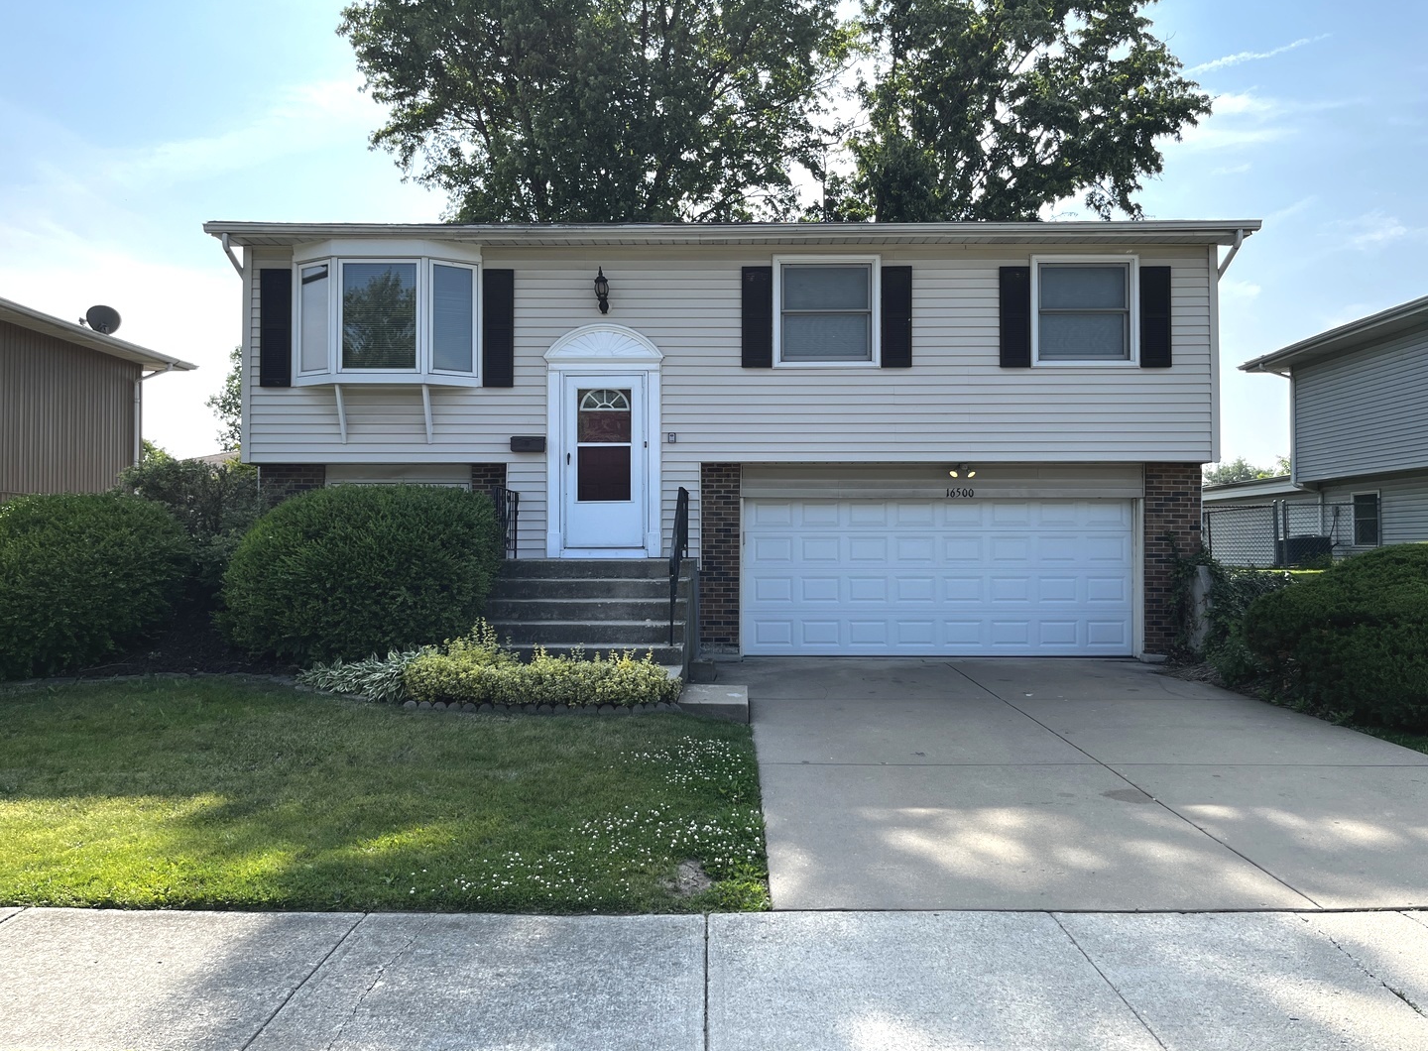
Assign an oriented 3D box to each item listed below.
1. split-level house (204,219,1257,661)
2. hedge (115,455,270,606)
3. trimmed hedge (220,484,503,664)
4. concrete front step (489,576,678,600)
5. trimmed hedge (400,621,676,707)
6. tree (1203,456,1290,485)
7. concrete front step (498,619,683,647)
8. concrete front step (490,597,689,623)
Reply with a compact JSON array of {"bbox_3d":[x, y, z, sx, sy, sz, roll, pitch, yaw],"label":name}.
[{"bbox_3d":[0.200,-1.373,16.600,12.000,6.150,8.900,0,-1,0],"label":"split-level house"},{"bbox_3d":[-6.200,0.089,12.850,2.000,1.830,1.700,0,-1,0],"label":"hedge"},{"bbox_3d":[-3.710,0.487,11.375,2.980,1.840,2.450,0,-1,0],"label":"trimmed hedge"},{"bbox_3d":[-1.310,0.687,11.115,2.140,0.200,0.290,0,-1,0],"label":"concrete front step"},{"bbox_3d":[-1.550,1.273,9.760,2.540,0.650,0.780,0,-1,0],"label":"trimmed hedge"},{"bbox_3d":[29.800,-0.578,60.250,6.400,6.350,6.500,0,-1,0],"label":"tree"},{"bbox_3d":[-1.325,1.077,10.555,2.110,0.200,0.290,0,-1,0],"label":"concrete front step"},{"bbox_3d":[-1.317,0.882,10.835,2.125,0.200,0.290,0,-1,0],"label":"concrete front step"}]

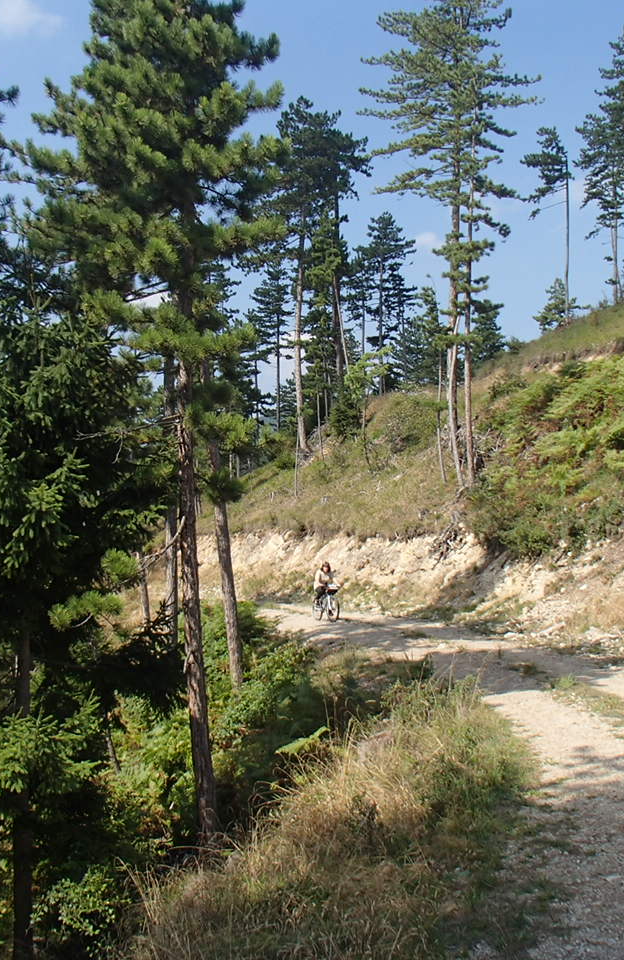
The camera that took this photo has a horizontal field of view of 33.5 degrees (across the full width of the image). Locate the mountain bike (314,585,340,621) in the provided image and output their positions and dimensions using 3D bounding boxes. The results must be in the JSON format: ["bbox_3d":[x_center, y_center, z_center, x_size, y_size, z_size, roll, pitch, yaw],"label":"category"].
[{"bbox_3d":[0.377,3.304,27.700,0.600,1.030,1.700,0,-3,-24],"label":"mountain bike"}]

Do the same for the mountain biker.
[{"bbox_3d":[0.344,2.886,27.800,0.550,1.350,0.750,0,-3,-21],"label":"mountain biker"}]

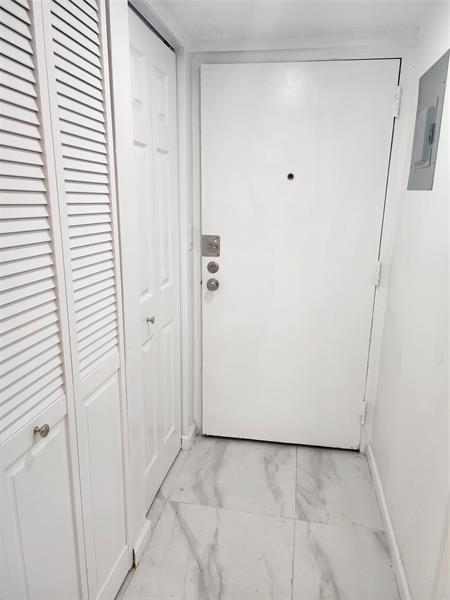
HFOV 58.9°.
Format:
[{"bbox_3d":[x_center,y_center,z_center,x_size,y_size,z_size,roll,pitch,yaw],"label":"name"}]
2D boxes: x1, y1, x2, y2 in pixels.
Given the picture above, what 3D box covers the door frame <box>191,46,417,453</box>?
[{"bbox_3d":[0.345,-0.167,2.150,1.033,2.074,0.109,2,14,7],"label":"door frame"}]

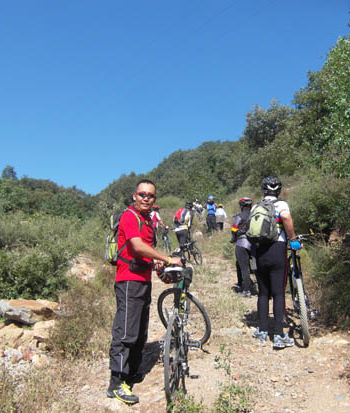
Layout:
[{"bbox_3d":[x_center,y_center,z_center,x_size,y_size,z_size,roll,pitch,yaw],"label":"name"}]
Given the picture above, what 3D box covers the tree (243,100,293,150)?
[{"bbox_3d":[5.645,-4.513,26.874,3.400,3.600,3.300,0,-4,0],"label":"tree"}]

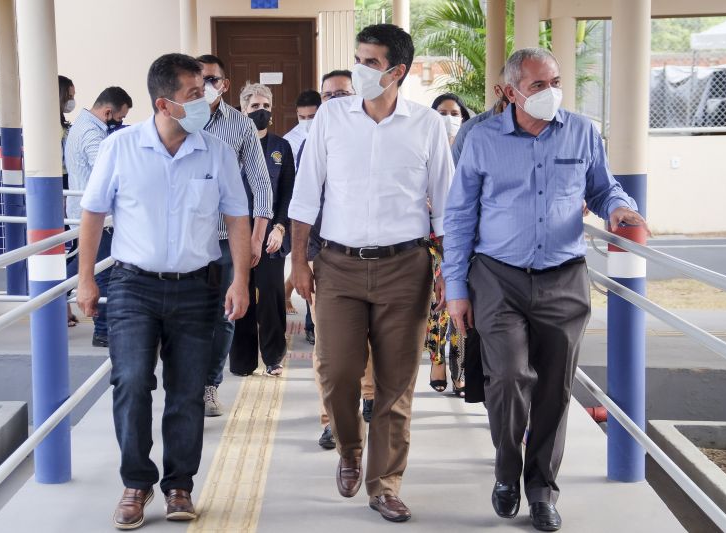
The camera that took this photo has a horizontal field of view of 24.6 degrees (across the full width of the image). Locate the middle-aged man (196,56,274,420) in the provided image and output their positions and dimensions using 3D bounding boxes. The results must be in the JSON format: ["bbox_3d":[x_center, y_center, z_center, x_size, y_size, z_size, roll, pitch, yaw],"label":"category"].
[{"bbox_3d":[-0.734,-0.156,8.287,0.540,1.793,0.480,1,9,9],"label":"middle-aged man"}]

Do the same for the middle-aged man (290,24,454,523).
[{"bbox_3d":[0.032,0.004,6.247,0.600,1.798,0.520,0,9,2],"label":"middle-aged man"}]

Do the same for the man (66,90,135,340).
[{"bbox_3d":[-1.653,-0.316,10.493,0.430,1.616,0.480,-1,9,-3],"label":"man"}]

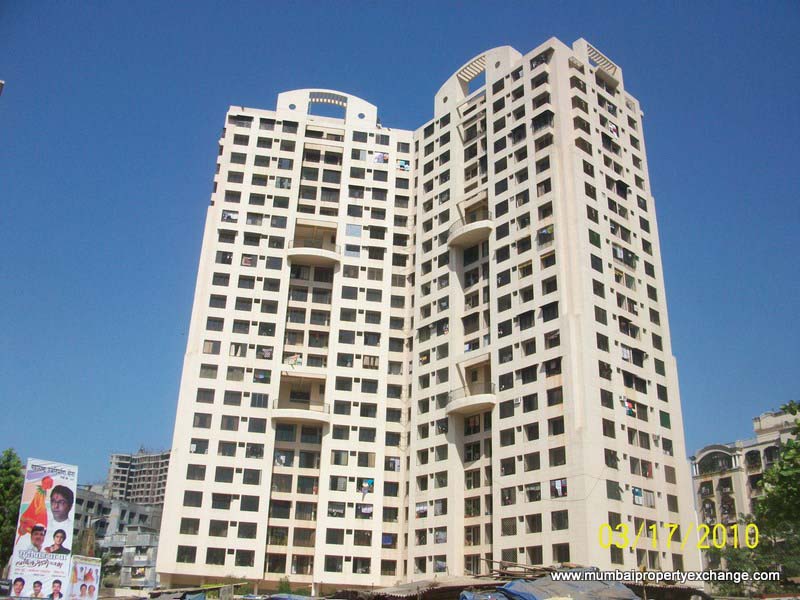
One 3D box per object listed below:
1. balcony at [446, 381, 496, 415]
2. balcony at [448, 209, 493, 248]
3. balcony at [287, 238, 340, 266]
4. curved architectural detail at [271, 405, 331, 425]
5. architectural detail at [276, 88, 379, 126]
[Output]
[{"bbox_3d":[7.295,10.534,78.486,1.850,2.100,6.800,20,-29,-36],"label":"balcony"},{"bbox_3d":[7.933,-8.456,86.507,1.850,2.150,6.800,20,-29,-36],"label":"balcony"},{"bbox_3d":[-10.707,-6.267,93.301,6.750,1.950,1.500,6,-23,-9],"label":"balcony"},{"bbox_3d":[-11.361,13.184,85.085,6.750,1.200,1.500,6,-23,-9],"label":"curved architectural detail"},{"bbox_3d":[-10.117,-26.669,103.579,13.800,5.050,2.150,6,-23,-9],"label":"architectural detail"}]

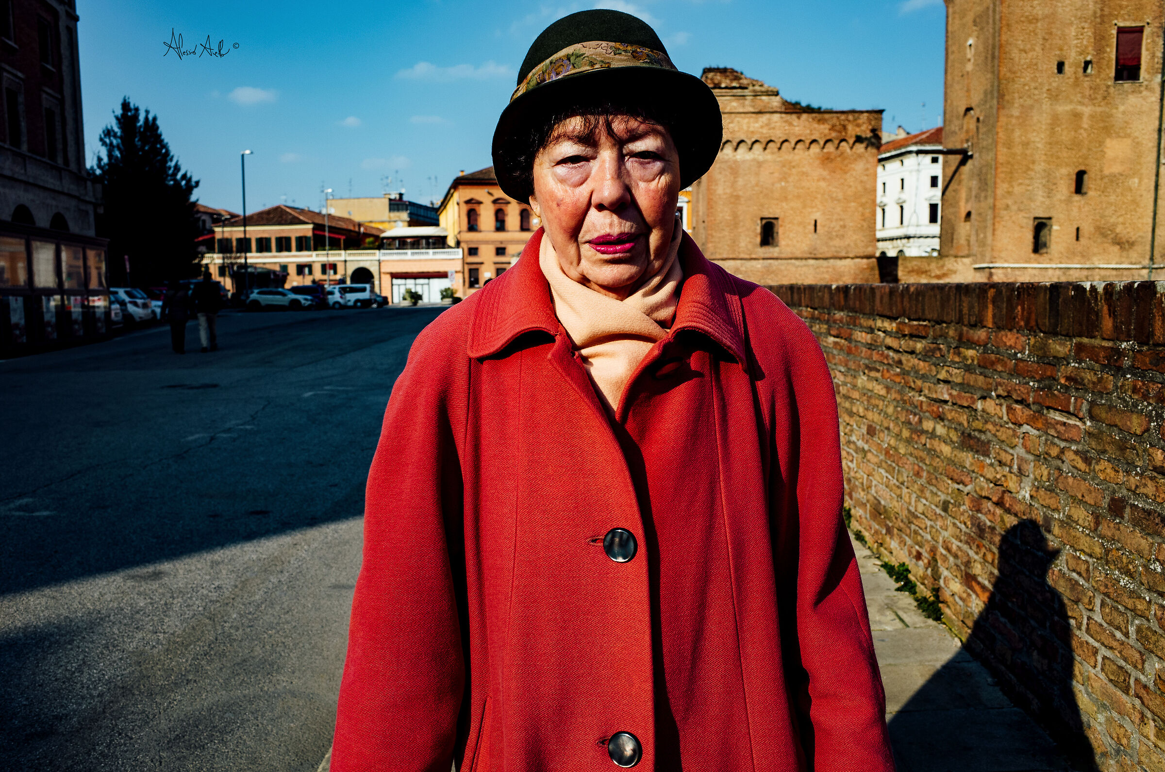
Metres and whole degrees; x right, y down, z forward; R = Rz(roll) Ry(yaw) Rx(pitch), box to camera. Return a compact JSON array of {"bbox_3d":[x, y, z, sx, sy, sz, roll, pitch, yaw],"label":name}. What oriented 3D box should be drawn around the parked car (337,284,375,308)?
[{"bbox_3d":[-17.920,-6.741,67.966,4.350,1.800,1.820,0,6,-1],"label":"parked car"}]

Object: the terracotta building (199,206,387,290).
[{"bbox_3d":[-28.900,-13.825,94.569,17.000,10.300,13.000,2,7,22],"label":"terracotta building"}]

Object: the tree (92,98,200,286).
[{"bbox_3d":[-27.300,-11.301,56.120,7.300,13.400,7.300,0,6,0],"label":"tree"}]

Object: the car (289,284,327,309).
[{"bbox_3d":[-19.900,-6.057,62.711,4.100,1.580,1.750,1,6,6],"label":"car"}]

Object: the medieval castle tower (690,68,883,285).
[{"bbox_3d":[13.600,-12.639,60.202,11.400,15.200,8.500,0,6,3],"label":"medieval castle tower"}]

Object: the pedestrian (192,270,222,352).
[{"bbox_3d":[-8.330,-1.610,19.941,0.560,1.770,0.400,-1,6,-11],"label":"pedestrian"}]

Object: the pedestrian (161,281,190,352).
[{"bbox_3d":[-9.065,-1.513,20.152,0.560,1.620,0.360,-2,6,-14],"label":"pedestrian"}]

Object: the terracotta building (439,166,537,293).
[{"bbox_3d":[-9.288,-18.830,112.841,16.000,16.200,39.000,-1,6,-11],"label":"terracotta building"}]

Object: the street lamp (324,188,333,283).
[{"bbox_3d":[-20.862,-11.461,74.205,0.800,9.900,0.300,0,6,0],"label":"street lamp"}]

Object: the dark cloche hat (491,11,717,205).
[{"bbox_3d":[0.017,-0.307,0.901,0.238,0.165,0.260,-6,-12,1],"label":"dark cloche hat"}]

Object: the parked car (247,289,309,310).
[{"bbox_3d":[-21.008,-5.977,62.315,4.400,1.500,1.800,-1,6,-9],"label":"parked car"}]

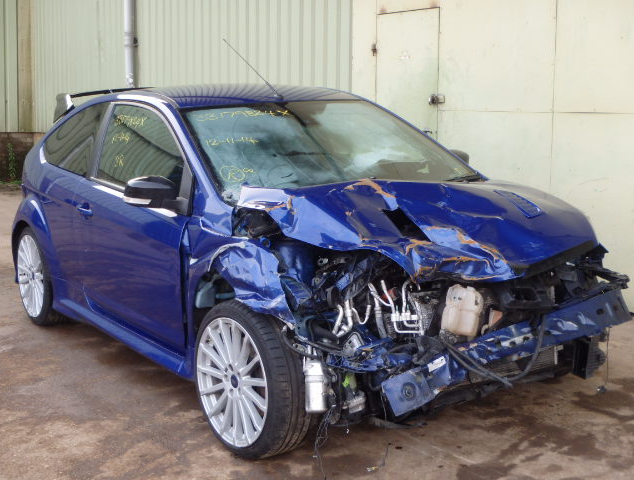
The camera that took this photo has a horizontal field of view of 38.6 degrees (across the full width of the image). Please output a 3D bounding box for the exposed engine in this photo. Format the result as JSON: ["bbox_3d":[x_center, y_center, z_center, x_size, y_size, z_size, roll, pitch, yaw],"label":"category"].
[{"bbox_3d":[0.539,0.272,3.799,1.420,0.620,0.820,-8,12,-33],"label":"exposed engine"}]

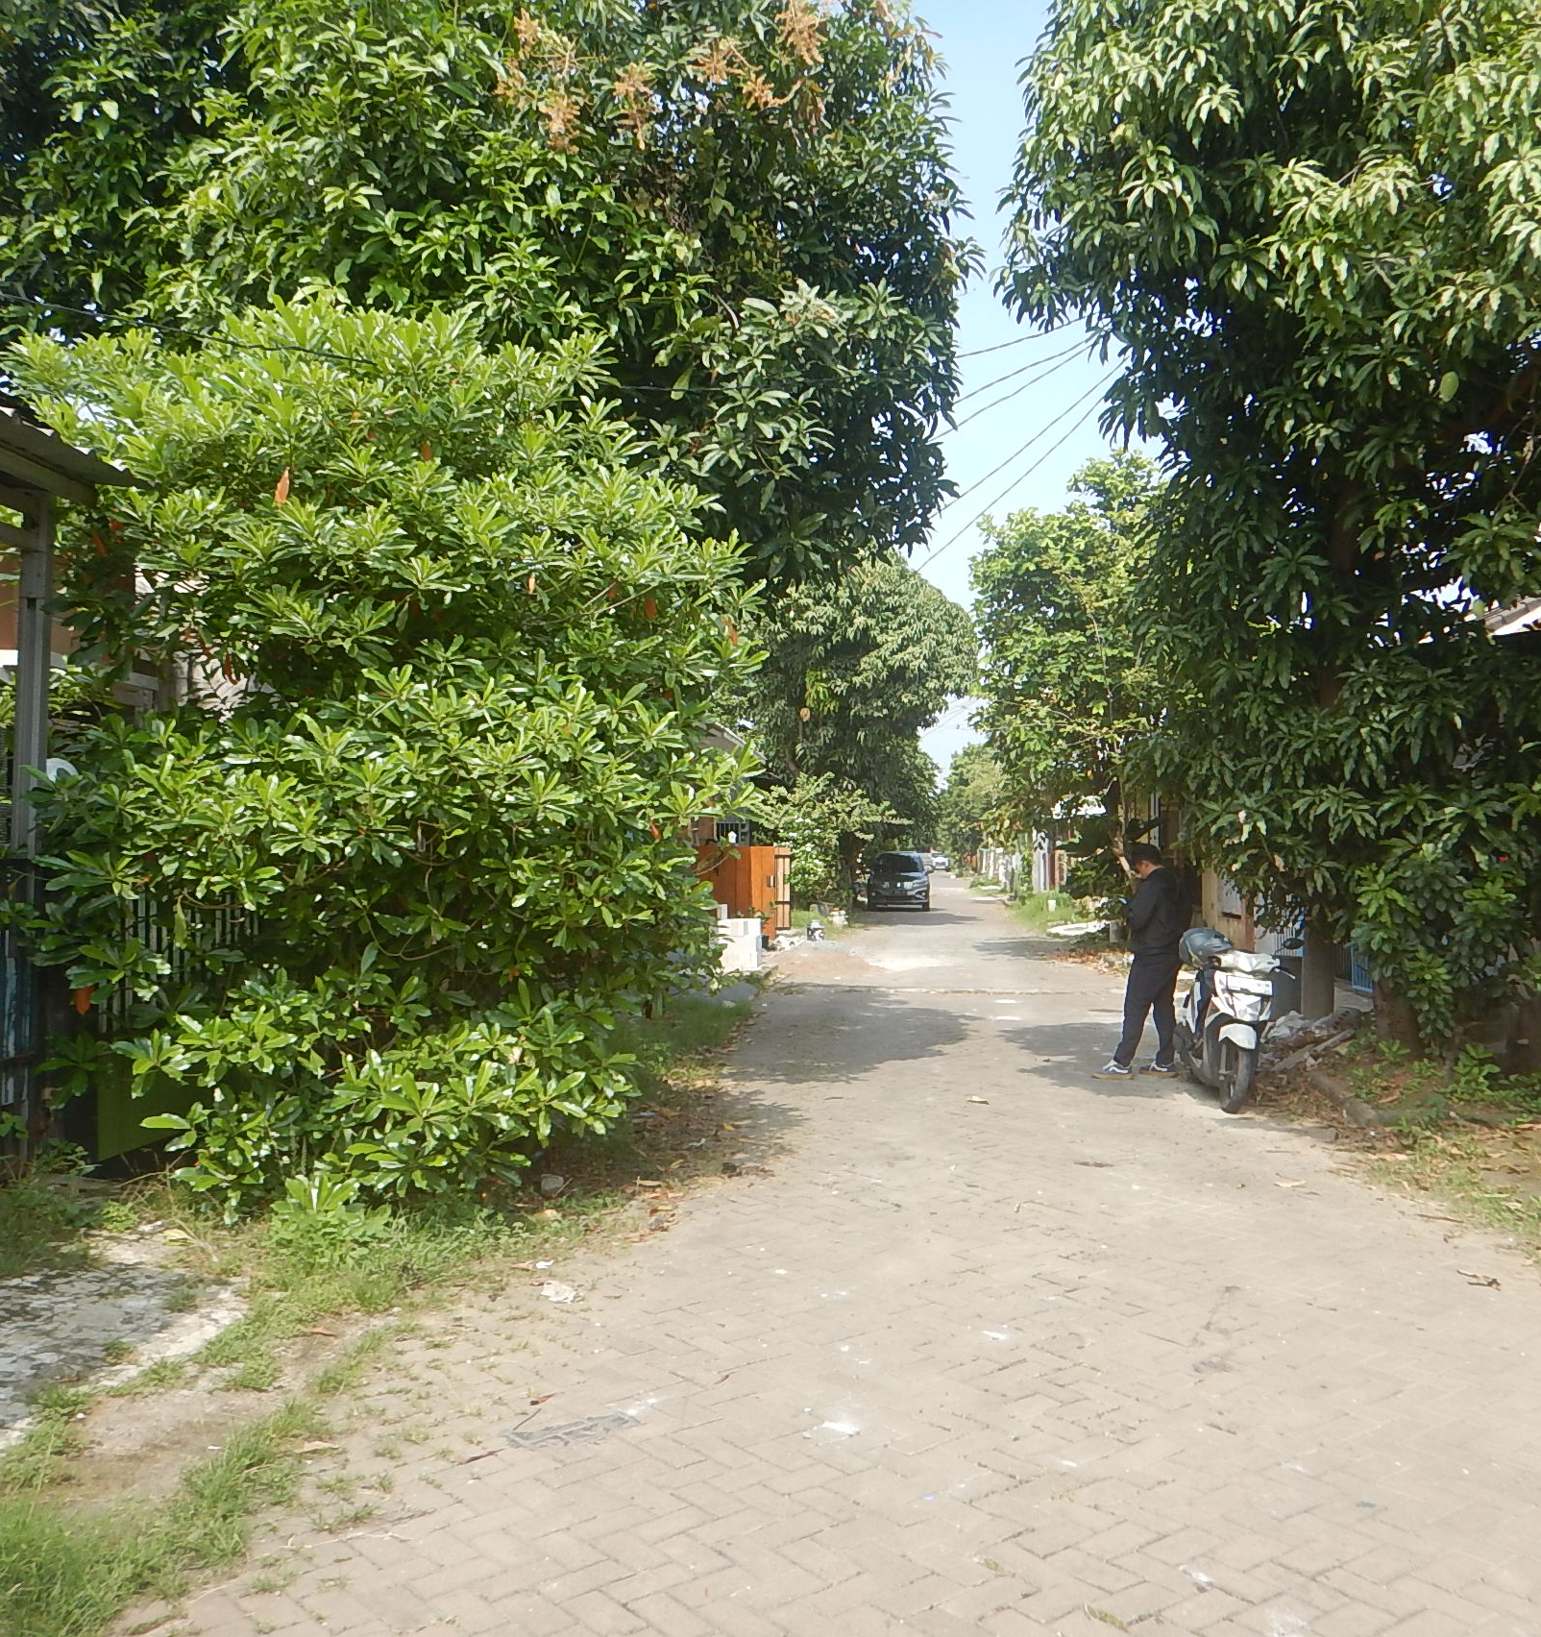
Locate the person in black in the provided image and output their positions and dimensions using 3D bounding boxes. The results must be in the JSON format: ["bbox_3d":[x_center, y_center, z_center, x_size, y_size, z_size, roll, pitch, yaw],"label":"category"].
[{"bbox_3d":[2.620,1.010,10.700,0.620,1.650,0.500,0,-1,0],"label":"person in black"}]

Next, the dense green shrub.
[{"bbox_3d":[-1.970,-0.450,8.050,3.750,4.400,3.300,0,-1,6],"label":"dense green shrub"}]

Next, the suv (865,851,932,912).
[{"bbox_3d":[3.900,1.800,44.900,1.750,1.690,4.400,0,-1,7],"label":"suv"}]

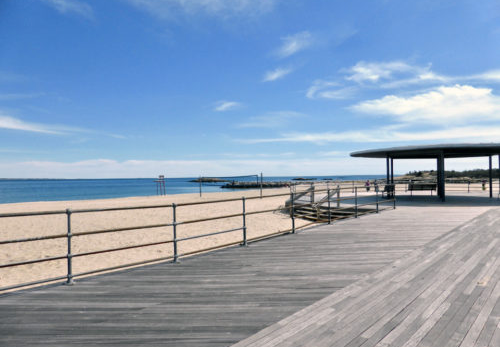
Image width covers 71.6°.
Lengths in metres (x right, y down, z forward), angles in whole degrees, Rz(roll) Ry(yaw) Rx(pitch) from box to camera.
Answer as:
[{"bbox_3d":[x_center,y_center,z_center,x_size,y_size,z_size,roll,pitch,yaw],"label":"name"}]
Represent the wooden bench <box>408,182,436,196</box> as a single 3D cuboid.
[{"bbox_3d":[11.579,1.109,23.300,1.800,0.870,0.620,-1,0,15],"label":"wooden bench"}]

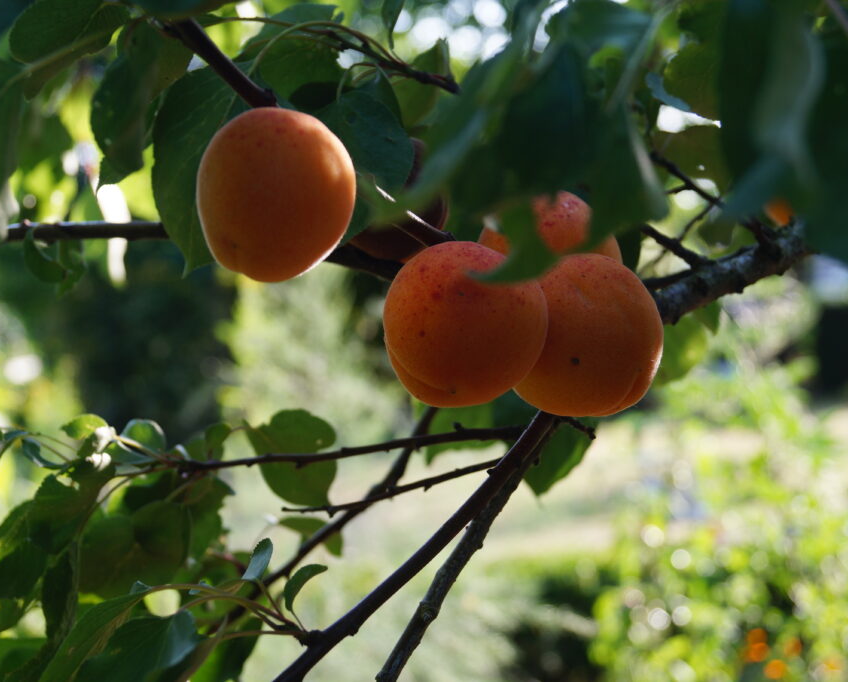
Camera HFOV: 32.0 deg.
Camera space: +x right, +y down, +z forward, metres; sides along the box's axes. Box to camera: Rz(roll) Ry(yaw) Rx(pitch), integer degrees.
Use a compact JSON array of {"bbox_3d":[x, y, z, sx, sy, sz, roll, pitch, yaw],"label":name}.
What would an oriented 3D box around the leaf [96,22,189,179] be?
[{"bbox_3d":[-0.088,-0.072,0.455,0.026,0.051,0.015,15,0,0],"label":"leaf"}]

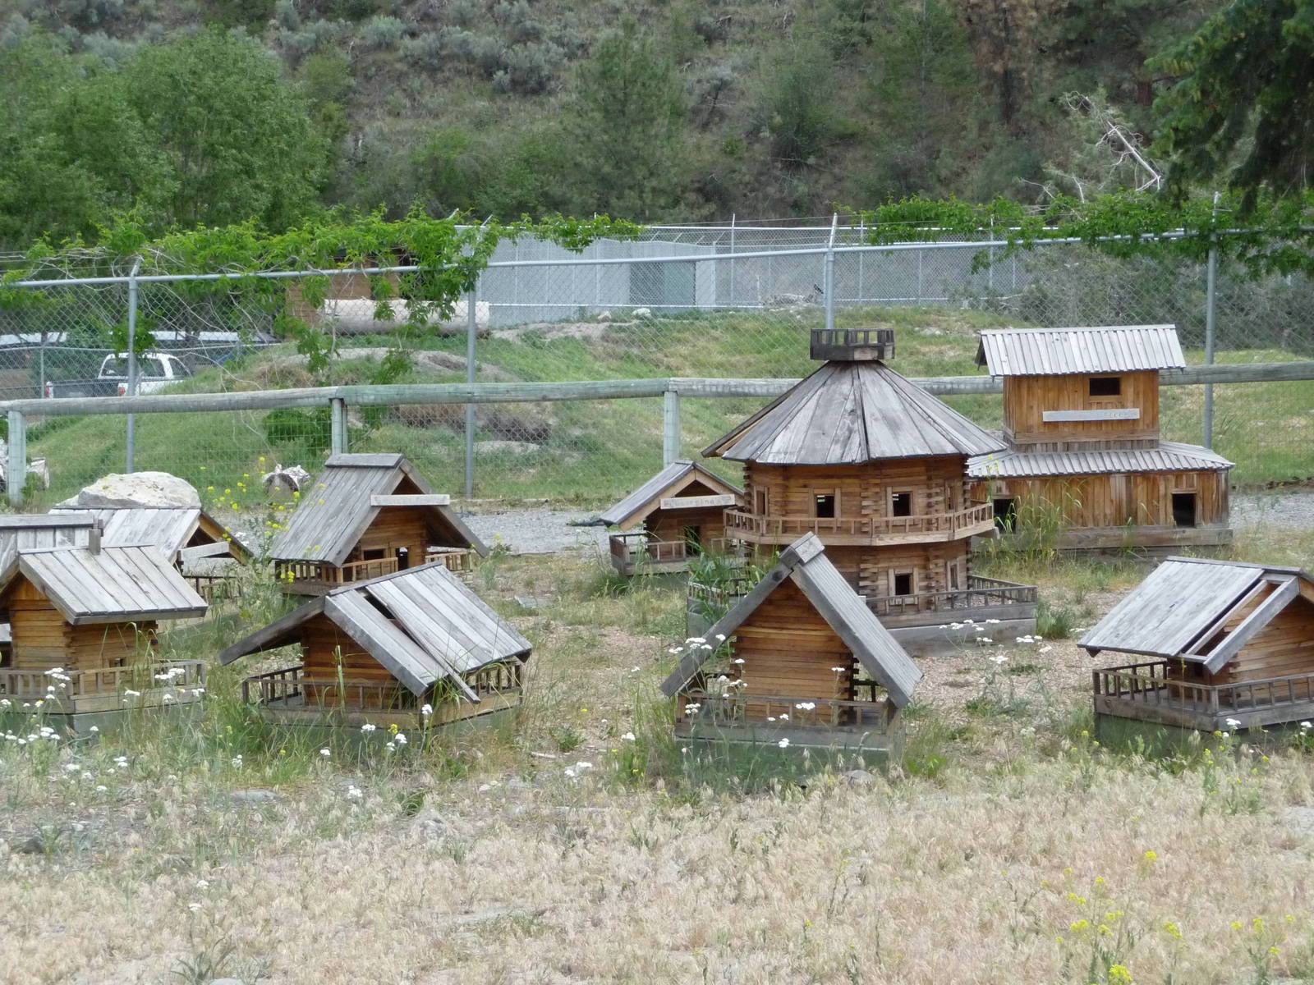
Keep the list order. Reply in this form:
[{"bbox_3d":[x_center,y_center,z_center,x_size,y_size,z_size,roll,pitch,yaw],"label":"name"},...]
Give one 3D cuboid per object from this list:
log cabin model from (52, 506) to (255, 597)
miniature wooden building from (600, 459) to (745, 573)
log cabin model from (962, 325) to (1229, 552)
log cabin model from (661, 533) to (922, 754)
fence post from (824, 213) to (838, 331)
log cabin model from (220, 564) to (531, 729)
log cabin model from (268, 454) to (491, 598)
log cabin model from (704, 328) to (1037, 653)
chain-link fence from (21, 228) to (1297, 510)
[{"bbox_3d":[-2.646,0.351,21.190,0.899,0.544,0.869,2,3,28],"label":"log cabin model"},{"bbox_3d":[0.150,0.142,24.288,0.842,0.620,0.896,0,3,-7],"label":"miniature wooden building"},{"bbox_3d":[2.570,-0.340,26.300,1.760,1.340,1.350,0,3,-2],"label":"log cabin model"},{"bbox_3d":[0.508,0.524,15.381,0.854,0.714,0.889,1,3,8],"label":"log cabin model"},{"bbox_3d":[1.360,-1.090,33.300,0.070,2.190,0.160,1,3,18],"label":"fence post"},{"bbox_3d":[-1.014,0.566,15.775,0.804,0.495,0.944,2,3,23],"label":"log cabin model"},{"bbox_3d":[-1.472,0.161,22.287,0.854,0.722,0.837,-1,3,-28],"label":"log cabin model"},{"bbox_3d":[0.945,-0.025,19.700,1.380,1.480,1.380,0,3,-18],"label":"log cabin model"},{"bbox_3d":[-0.260,-0.930,33.800,10.800,1.950,0.100,1,3,18],"label":"chain-link fence"}]

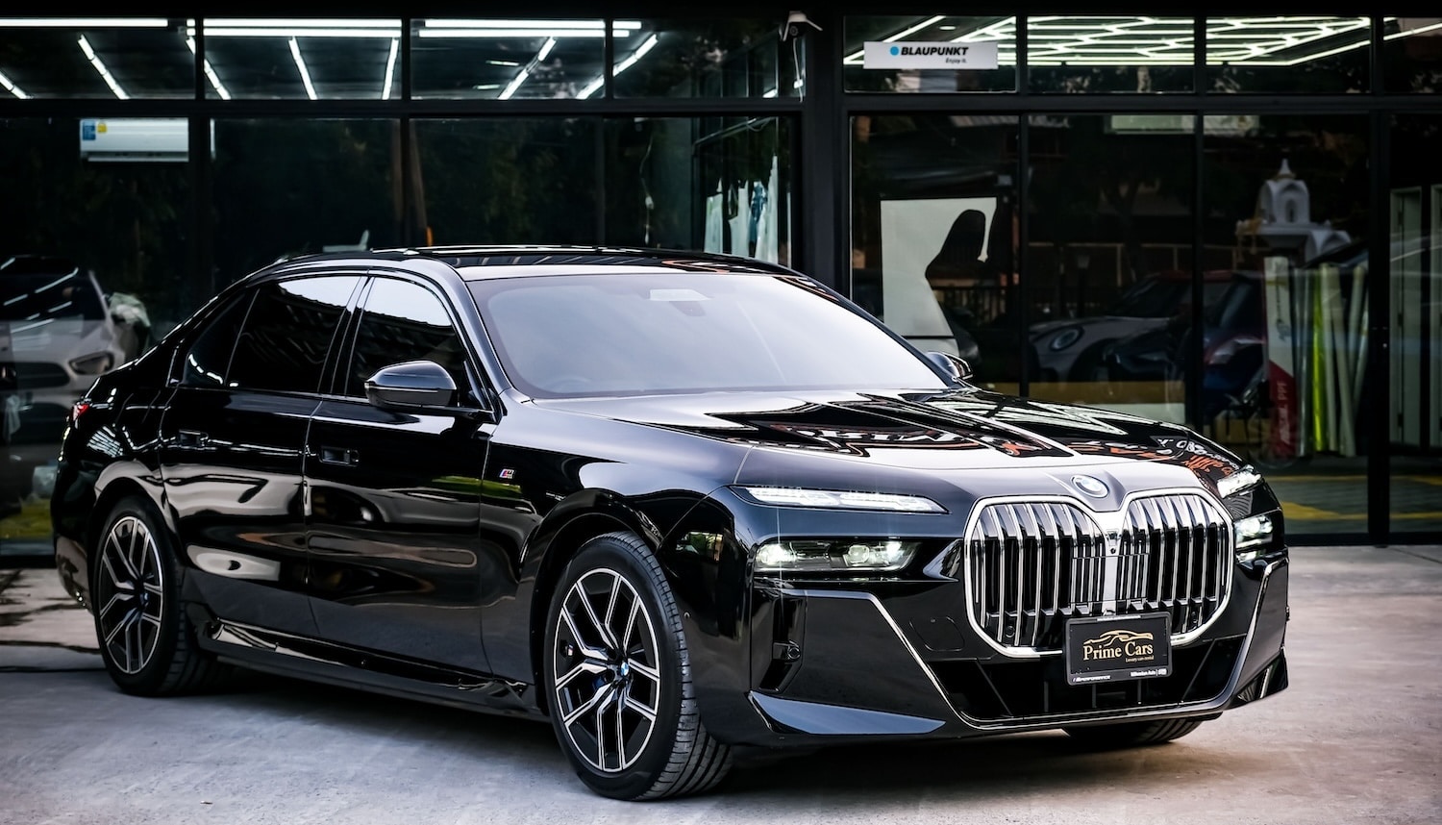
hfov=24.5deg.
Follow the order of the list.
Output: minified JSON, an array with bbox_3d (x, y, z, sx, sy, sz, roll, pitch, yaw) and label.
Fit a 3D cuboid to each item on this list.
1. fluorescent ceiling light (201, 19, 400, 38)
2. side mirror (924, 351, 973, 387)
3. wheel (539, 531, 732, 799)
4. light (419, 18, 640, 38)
[{"bbox_3d":[-2.456,-2.220,19.200,1.240,0.090,0.150,0,1,-6],"label":"fluorescent ceiling light"},{"bbox_3d":[0.704,-0.127,11.112,0.250,0.165,0.200,-1,2,-34],"label":"side mirror"},{"bbox_3d":[-0.219,0.713,9.272,0.260,0.735,0.735,-1,2,-34],"label":"wheel"},{"bbox_3d":[-1.110,-2.235,19.330,1.240,0.090,0.150,0,1,-6],"label":"light"}]

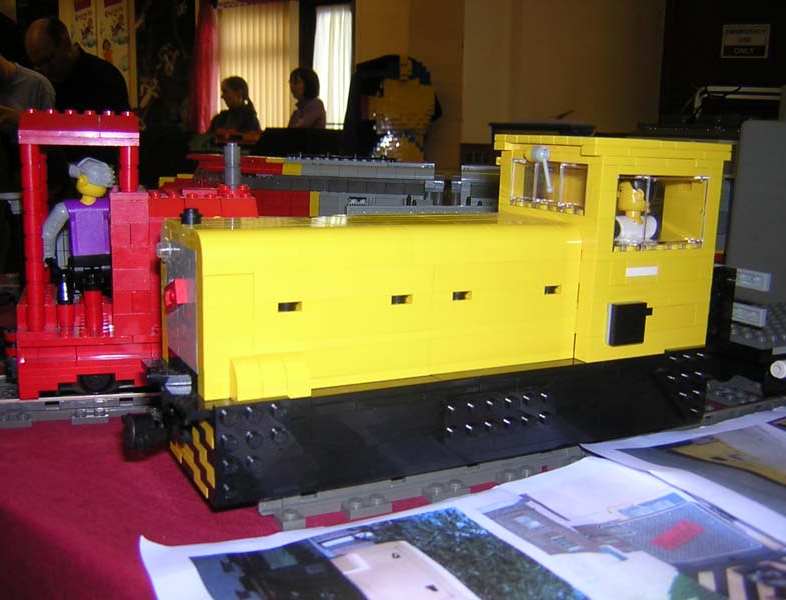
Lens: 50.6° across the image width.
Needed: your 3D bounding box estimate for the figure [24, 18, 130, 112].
[{"bbox_3d":[-1.490,-0.631,4.030,0.450,1.420,0.450,-4,12,-30],"label":"figure"}]

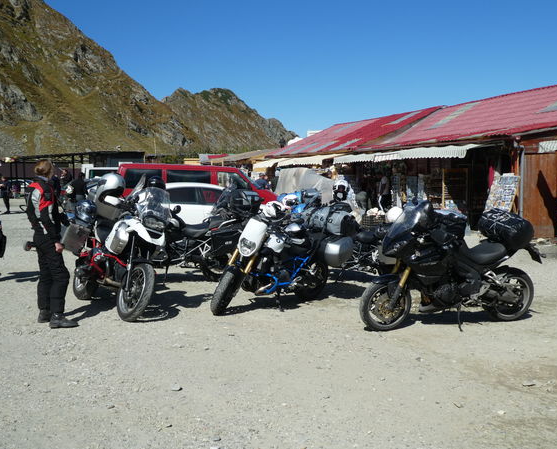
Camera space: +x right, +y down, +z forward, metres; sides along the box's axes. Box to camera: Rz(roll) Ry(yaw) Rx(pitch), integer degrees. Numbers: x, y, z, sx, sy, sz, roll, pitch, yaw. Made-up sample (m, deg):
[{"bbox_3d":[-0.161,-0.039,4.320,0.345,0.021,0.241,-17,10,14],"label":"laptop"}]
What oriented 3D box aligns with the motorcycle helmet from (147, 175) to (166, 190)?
[{"bbox_3d":[-1.775,-0.577,9.350,0.250,0.260,0.310,4,6,41],"label":"motorcycle helmet"}]

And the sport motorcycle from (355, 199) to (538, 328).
[{"bbox_3d":[1.825,0.421,6.742,2.130,1.330,0.840,-1,9,-19],"label":"sport motorcycle"}]

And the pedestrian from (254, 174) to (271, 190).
[{"bbox_3d":[-0.606,-1.048,23.435,0.520,1.680,0.360,3,6,37],"label":"pedestrian"}]

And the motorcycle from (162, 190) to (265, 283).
[{"bbox_3d":[-1.470,0.158,9.473,2.250,1.450,0.950,-1,5,-12],"label":"motorcycle"}]

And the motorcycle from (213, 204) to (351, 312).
[{"bbox_3d":[-0.050,0.370,7.850,2.150,1.280,0.930,-4,6,-44],"label":"motorcycle"}]

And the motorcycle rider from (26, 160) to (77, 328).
[{"bbox_3d":[-2.418,0.212,6.782,0.480,1.760,0.520,-1,5,-18],"label":"motorcycle rider"}]

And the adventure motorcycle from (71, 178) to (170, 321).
[{"bbox_3d":[-2.020,0.273,7.619,0.930,1.470,2.200,4,1,-35],"label":"adventure motorcycle"}]

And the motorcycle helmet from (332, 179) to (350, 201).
[{"bbox_3d":[0.850,-0.458,8.700,0.245,0.270,0.320,1,5,9],"label":"motorcycle helmet"}]

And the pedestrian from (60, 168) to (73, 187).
[{"bbox_3d":[-6.428,-0.771,19.432,0.520,1.750,0.360,3,6,37],"label":"pedestrian"}]

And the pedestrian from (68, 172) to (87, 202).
[{"bbox_3d":[-6.233,-0.785,19.934,0.520,1.700,0.360,-1,5,-11],"label":"pedestrian"}]

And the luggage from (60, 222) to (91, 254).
[{"bbox_3d":[-2.626,0.180,8.170,0.270,0.350,0.450,13,-4,-35],"label":"luggage"}]

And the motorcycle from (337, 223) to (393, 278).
[{"bbox_3d":[1.014,0.213,10.165,2.120,1.260,0.850,-2,10,-30],"label":"motorcycle"}]

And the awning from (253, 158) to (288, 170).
[{"bbox_3d":[-0.385,-2.718,29.000,1.000,0.550,1.900,-2,4,-24],"label":"awning"}]

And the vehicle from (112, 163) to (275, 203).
[{"bbox_3d":[-2.361,-0.778,19.346,4.850,1.950,1.920,-1,4,-15],"label":"vehicle"}]

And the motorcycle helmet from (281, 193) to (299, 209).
[{"bbox_3d":[0.192,-0.356,10.000,0.250,0.260,0.330,-3,5,-37],"label":"motorcycle helmet"}]

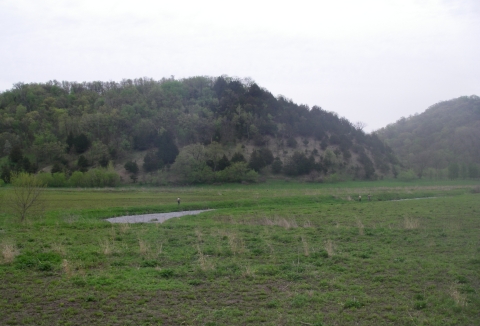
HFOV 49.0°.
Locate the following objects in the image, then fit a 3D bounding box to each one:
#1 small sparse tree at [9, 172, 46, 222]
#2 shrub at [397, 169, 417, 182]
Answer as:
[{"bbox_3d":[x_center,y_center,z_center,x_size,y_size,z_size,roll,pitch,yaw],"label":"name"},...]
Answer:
[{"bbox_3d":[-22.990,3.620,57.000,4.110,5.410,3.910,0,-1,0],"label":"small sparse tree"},{"bbox_3d":[88.480,6.640,280.000,10.630,6.380,9.030,0,-1,0],"label":"shrub"}]

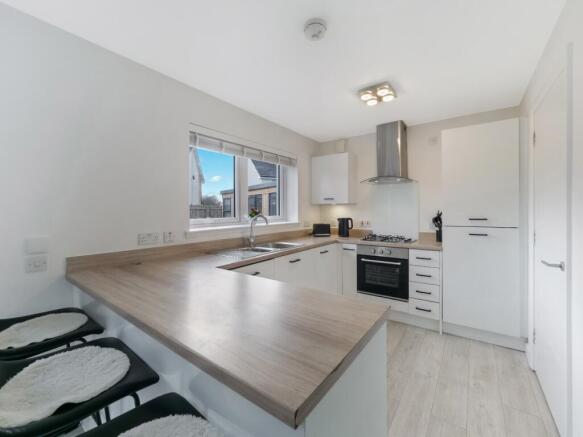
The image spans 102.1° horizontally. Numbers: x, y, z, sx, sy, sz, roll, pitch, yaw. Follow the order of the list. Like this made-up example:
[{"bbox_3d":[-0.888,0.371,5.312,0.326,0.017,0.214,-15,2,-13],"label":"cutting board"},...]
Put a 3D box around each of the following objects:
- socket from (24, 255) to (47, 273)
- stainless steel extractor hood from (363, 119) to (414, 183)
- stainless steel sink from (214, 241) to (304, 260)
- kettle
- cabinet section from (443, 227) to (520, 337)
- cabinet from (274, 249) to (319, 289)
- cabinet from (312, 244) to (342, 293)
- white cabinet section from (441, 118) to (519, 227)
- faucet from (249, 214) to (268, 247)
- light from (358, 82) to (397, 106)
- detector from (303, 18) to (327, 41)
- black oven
[{"bbox_3d":[-1.446,0.259,1.336,0.012,0.088,0.088,0,1,36],"label":"socket"},{"bbox_3d":[1.274,-0.843,3.089,0.600,0.744,0.480,0,1,36],"label":"stainless steel extractor hood"},{"bbox_3d":[-0.265,0.389,2.461,0.480,0.165,0.990,0,1,36],"label":"stainless steel sink"},{"bbox_3d":[0.791,0.146,3.487,0.225,0.260,0.160,0,1,20],"label":"kettle"},{"bbox_3d":[2.007,0.579,2.543,0.594,1.003,0.585,0,1,37],"label":"cabinet section"},{"bbox_3d":[-0.188,0.752,2.555,0.567,0.789,0.620,0,1,36],"label":"cabinet"},{"bbox_3d":[0.181,0.741,3.060,0.567,0.789,0.610,0,1,36],"label":"cabinet"},{"bbox_3d":[1.994,-0.416,2.530,0.594,0.983,0.585,0,1,37],"label":"white cabinet section"},{"bbox_3d":[-0.347,0.139,2.522,0.245,0.345,0.060,0,1,36],"label":"faucet"},{"bbox_3d":[0.818,-1.161,2.239,0.260,0.075,0.260,0,1,36],"label":"light"},{"bbox_3d":[0.153,-1.157,1.455,0.133,0.047,0.133,-1,1,0],"label":"detector"},{"bbox_3d":[1.233,0.636,3.032,0.596,0.595,0.560,0,1,36],"label":"black oven"}]

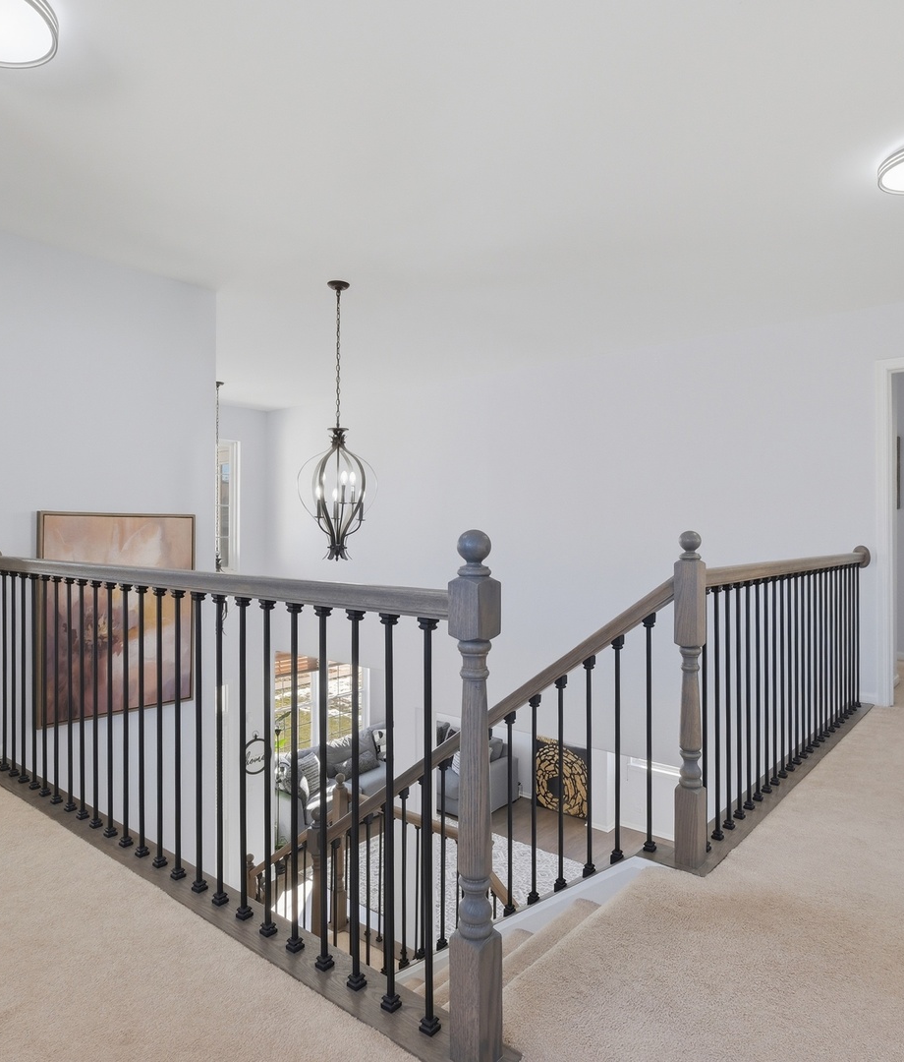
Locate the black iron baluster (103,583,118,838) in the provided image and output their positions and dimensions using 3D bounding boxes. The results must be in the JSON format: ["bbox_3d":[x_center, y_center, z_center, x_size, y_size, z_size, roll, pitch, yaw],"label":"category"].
[{"bbox_3d":[-1.182,0.616,2.300,0.032,0.869,0.032,0,0,38],"label":"black iron baluster"}]

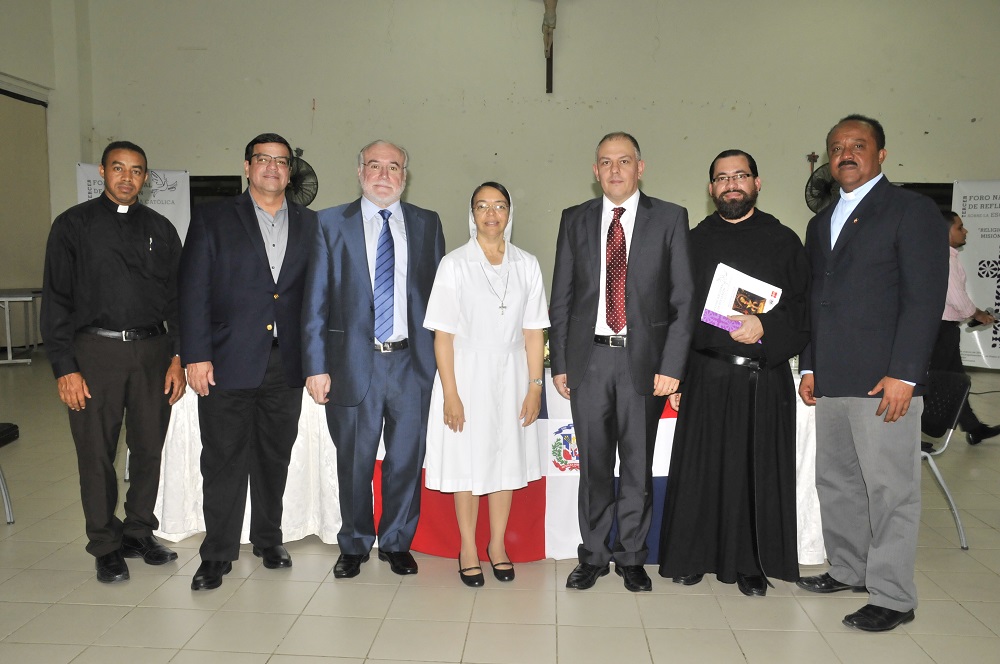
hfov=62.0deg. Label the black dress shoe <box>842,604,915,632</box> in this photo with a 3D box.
[{"bbox_3d":[1.351,0.974,2.952,0.312,0.105,0.110,-2,6,-26],"label":"black dress shoe"}]

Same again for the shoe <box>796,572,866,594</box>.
[{"bbox_3d":[1.304,0.950,3.239,0.290,0.100,0.105,1,5,-1],"label":"shoe"}]

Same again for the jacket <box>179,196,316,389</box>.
[{"bbox_3d":[-0.998,-0.171,3.329,0.550,0.800,0.310,-2,6,-25],"label":"jacket"}]

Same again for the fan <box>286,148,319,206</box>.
[{"bbox_3d":[-2.447,-1.760,9.765,0.670,0.710,0.380,1,5,4],"label":"fan"}]

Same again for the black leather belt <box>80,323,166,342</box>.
[{"bbox_3d":[-1.494,0.008,3.286,0.360,0.062,0.255,-2,6,-30],"label":"black leather belt"}]

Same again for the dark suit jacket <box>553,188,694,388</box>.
[{"bbox_3d":[0.477,-0.158,3.268,0.550,0.790,0.300,2,5,12],"label":"dark suit jacket"}]

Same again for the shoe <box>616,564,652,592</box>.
[{"bbox_3d":[0.530,0.935,3.288,0.102,0.100,0.278,-1,5,-17],"label":"shoe"}]

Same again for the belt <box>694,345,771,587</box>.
[{"bbox_3d":[0.928,0.502,3.252,0.400,0.920,0.280,2,5,17],"label":"belt"}]

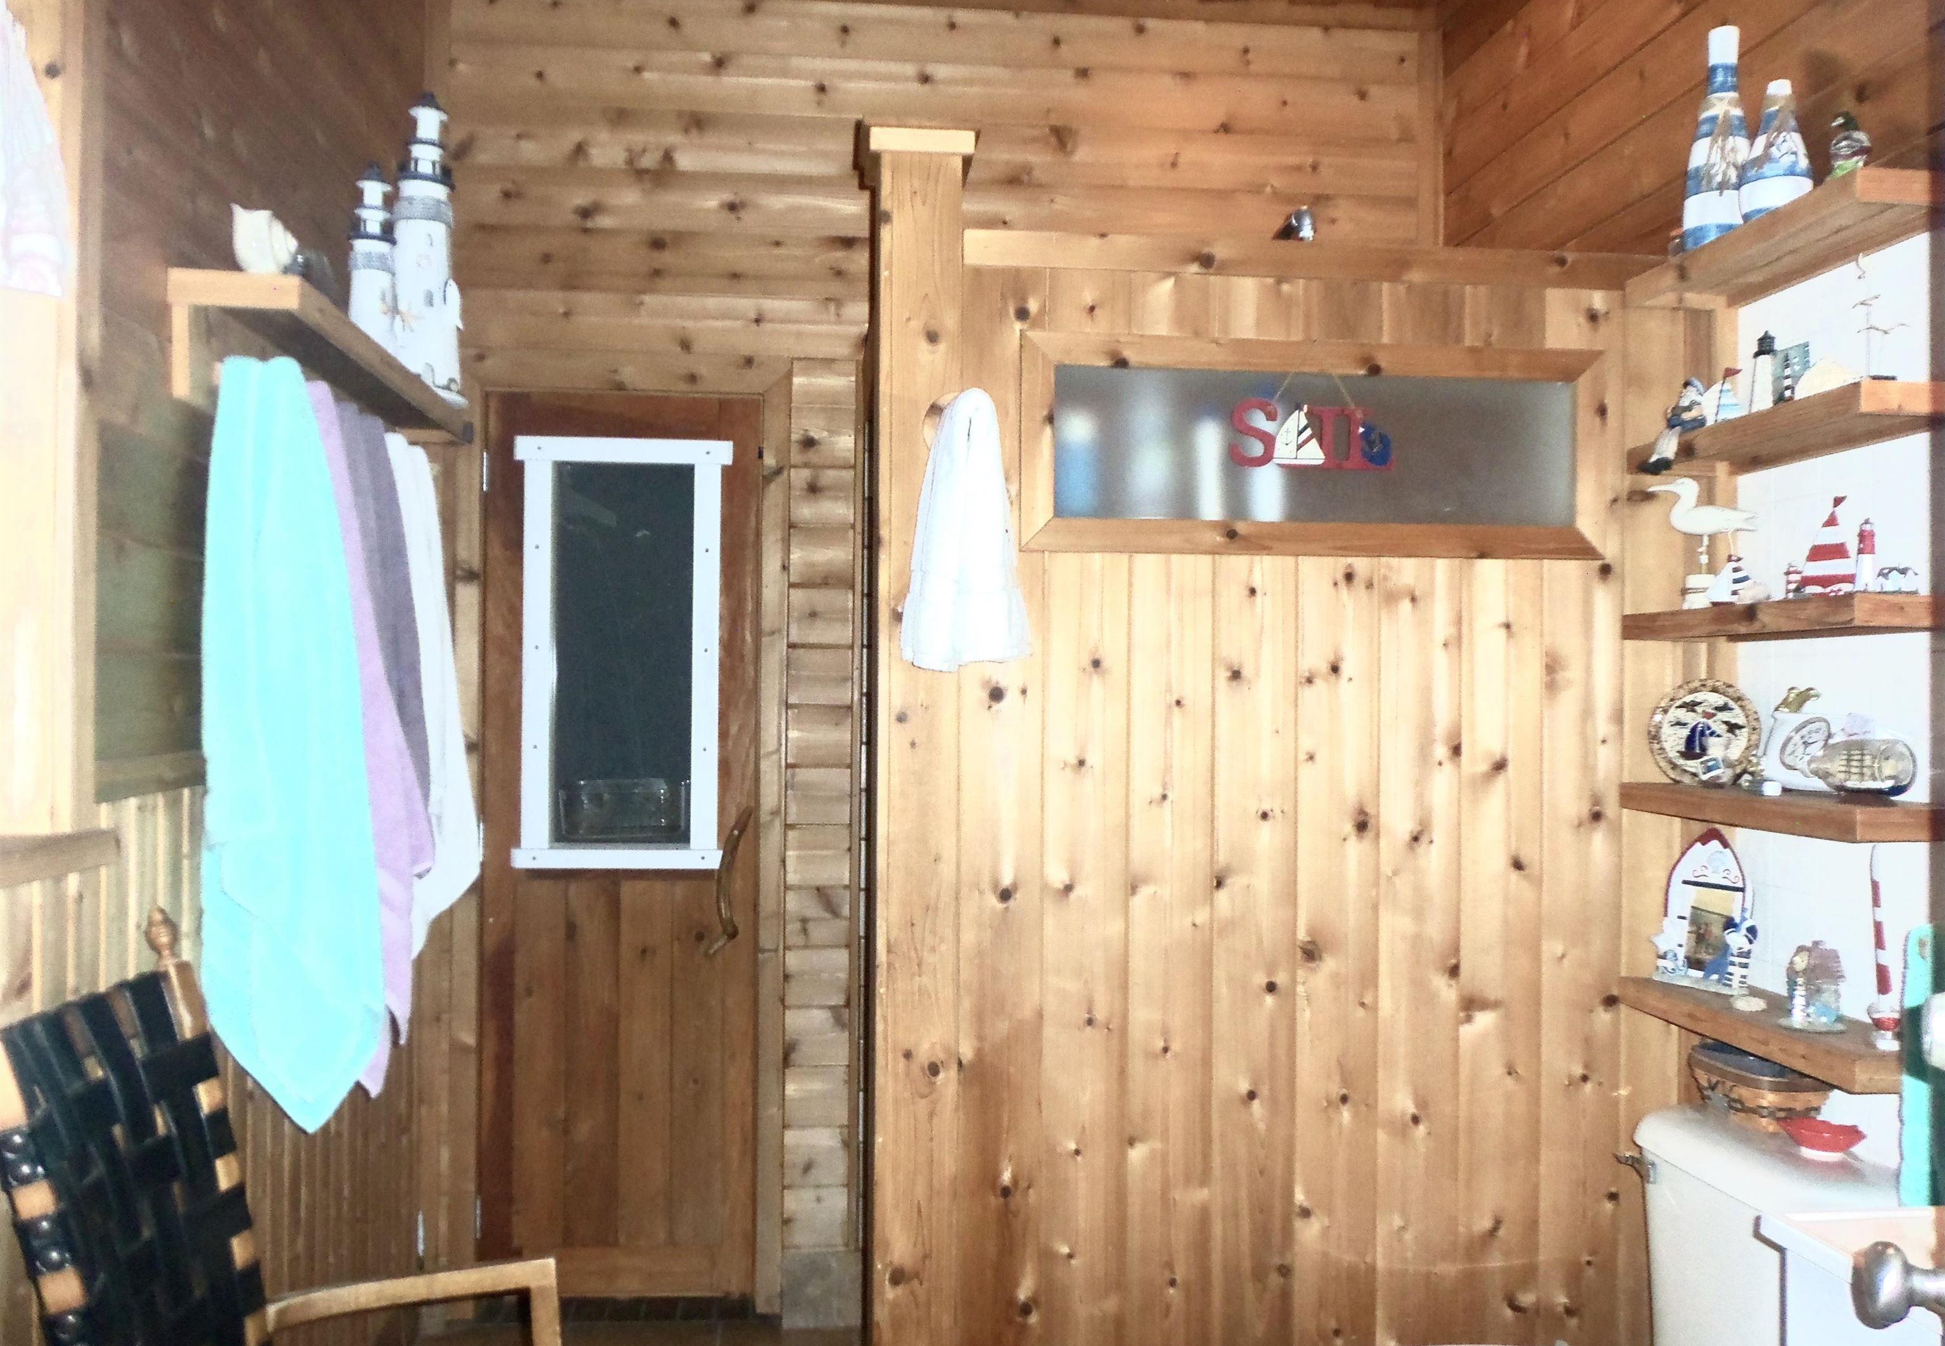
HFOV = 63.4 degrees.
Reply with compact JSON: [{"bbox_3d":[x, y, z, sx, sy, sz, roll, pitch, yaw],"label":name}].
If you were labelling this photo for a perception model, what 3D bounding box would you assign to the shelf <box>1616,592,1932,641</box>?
[{"bbox_3d":[1.118,-0.070,2.153,0.185,0.036,0.542,0,0,-6],"label":"shelf"}]

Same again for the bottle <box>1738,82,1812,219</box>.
[{"bbox_3d":[1.119,-0.721,2.188,0.090,0.212,0.090,0,-1,24],"label":"bottle"}]

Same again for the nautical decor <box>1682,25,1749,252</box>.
[{"bbox_3d":[1.105,-0.784,2.321,0.098,0.341,0.098,0,-1,24],"label":"nautical decor"}]

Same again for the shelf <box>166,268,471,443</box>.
[{"bbox_3d":[-0.963,-0.413,2.440,0.155,0.155,1.010,0,0,-6],"label":"shelf"}]

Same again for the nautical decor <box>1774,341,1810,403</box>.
[{"bbox_3d":[1.151,-0.411,2.240,0.028,0.109,0.088,1,0,-15],"label":"nautical decor"}]

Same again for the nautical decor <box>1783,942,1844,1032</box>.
[{"bbox_3d":[1.111,0.411,2.082,0.085,0.108,0.075,0,0,31],"label":"nautical decor"}]

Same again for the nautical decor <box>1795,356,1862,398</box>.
[{"bbox_3d":[1.141,-0.387,2.097,0.065,0.058,0.083,1,-1,-43],"label":"nautical decor"}]

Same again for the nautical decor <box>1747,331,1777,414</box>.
[{"bbox_3d":[1.118,-0.419,2.223,0.038,0.130,0.038,0,-1,31],"label":"nautical decor"}]

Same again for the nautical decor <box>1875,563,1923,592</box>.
[{"bbox_3d":[1.160,-0.116,1.972,0.058,0.042,0.030,0,0,5],"label":"nautical decor"}]

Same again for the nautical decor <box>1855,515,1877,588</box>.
[{"bbox_3d":[1.112,-0.141,1.963,0.026,0.104,0.026,0,0,24],"label":"nautical decor"}]

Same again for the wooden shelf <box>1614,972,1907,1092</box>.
[{"bbox_3d":[1.114,0.484,2.150,0.185,0.036,0.542,0,0,-6],"label":"wooden shelf"}]

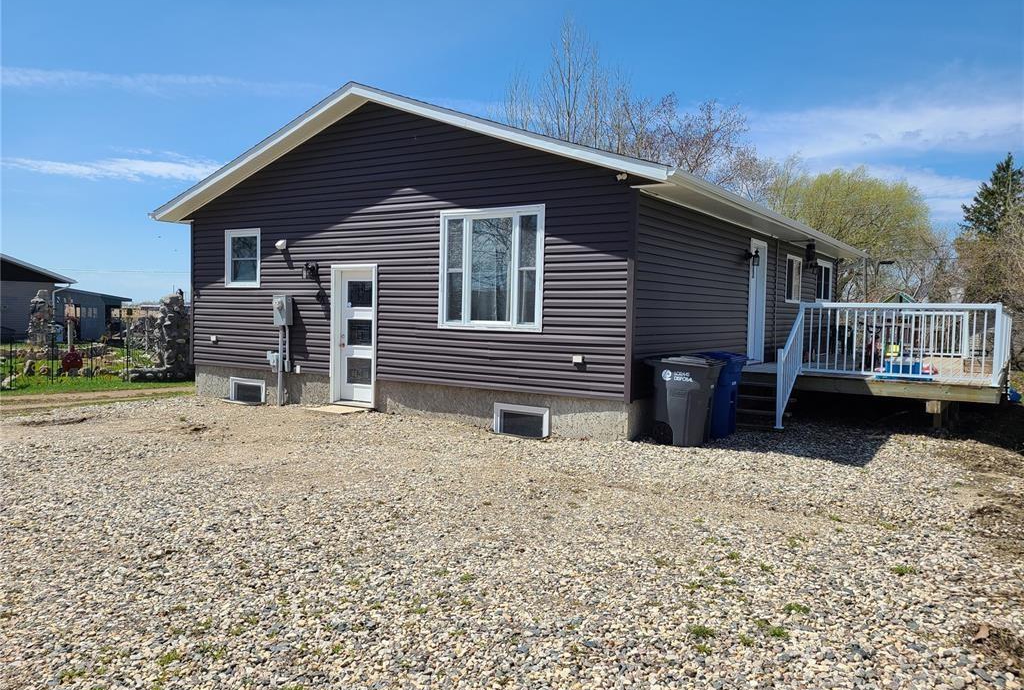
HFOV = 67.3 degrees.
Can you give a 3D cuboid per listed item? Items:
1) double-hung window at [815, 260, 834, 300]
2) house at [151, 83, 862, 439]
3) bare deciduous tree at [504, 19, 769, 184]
[{"bbox_3d":[7.654,-1.552,18.827,0.120,0.970,1.780,3,3,33],"label":"double-hung window"},{"bbox_3d":[1.415,-1.562,17.029,9.790,4.850,13.940,3,3,33],"label":"house"},{"bbox_3d":[5.460,-7.071,33.679,11.300,14.660,9.000,1,3,9],"label":"bare deciduous tree"}]

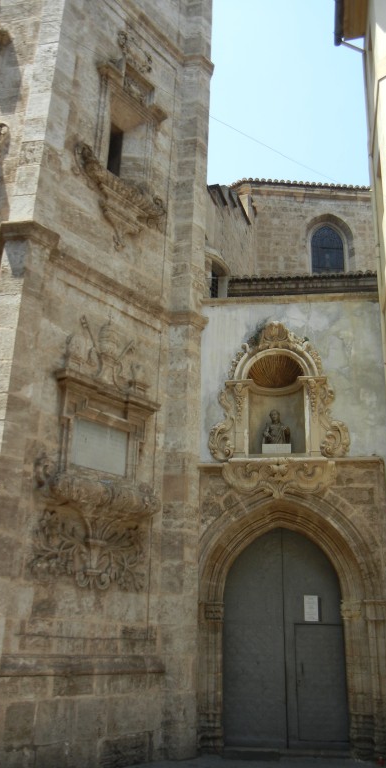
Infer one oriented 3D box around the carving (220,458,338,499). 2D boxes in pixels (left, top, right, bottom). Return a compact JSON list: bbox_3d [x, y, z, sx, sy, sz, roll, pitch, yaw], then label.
[{"bbox_3d":[1.574,1.750,12.218,2.100,0.700,0.350,-2,-21,9],"label":"carving"}]

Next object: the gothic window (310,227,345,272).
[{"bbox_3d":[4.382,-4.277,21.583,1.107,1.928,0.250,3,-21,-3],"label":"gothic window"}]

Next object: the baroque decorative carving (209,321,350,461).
[{"bbox_3d":[1.651,0.106,13.092,2.680,2.920,0.500,-2,-21,9],"label":"baroque decorative carving"}]

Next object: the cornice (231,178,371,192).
[{"bbox_3d":[3.671,-6.273,21.738,4.498,0.420,0.420,3,-21,-3],"label":"cornice"}]

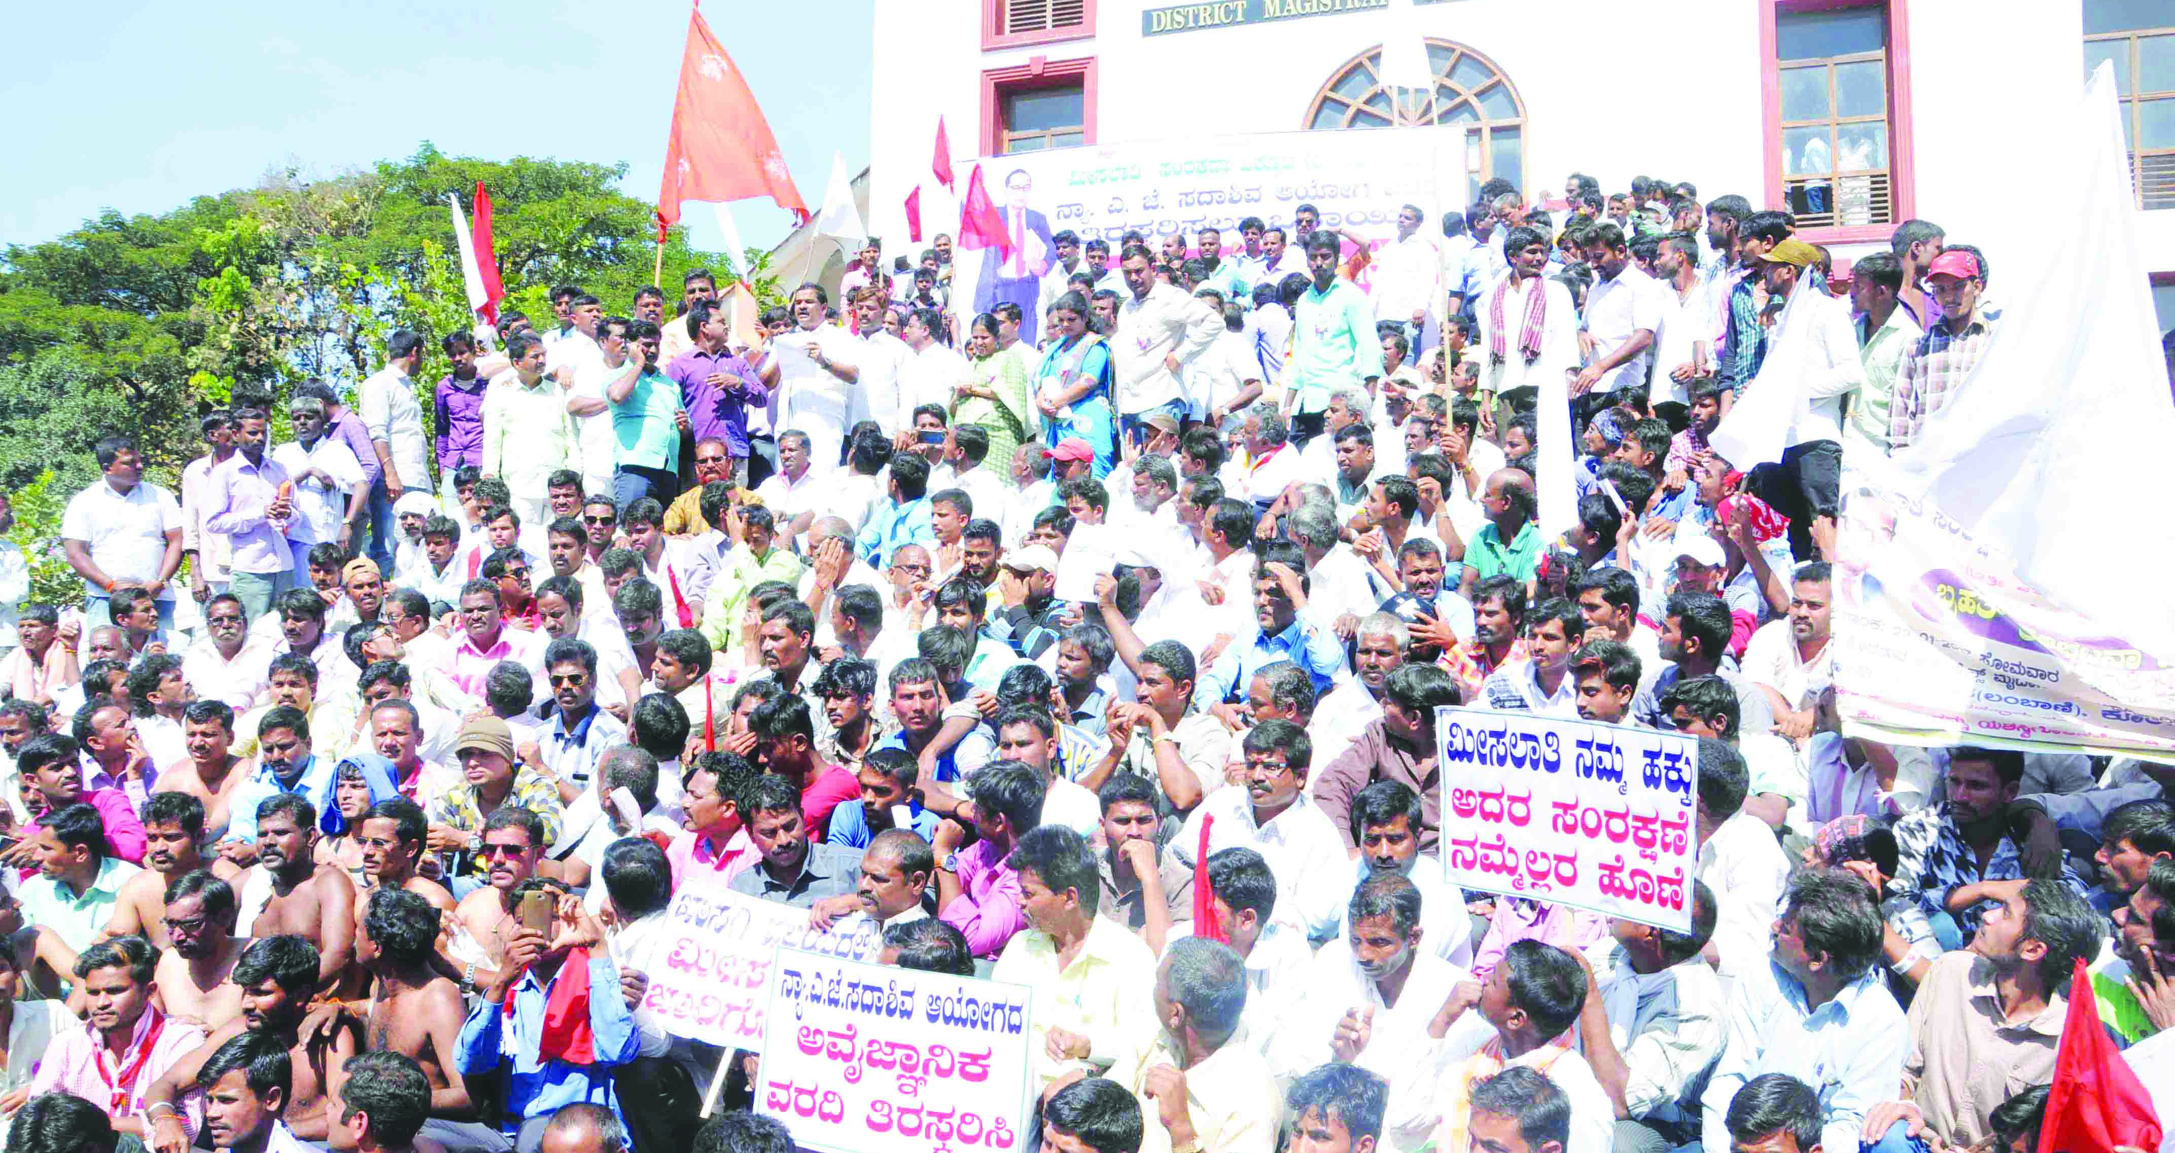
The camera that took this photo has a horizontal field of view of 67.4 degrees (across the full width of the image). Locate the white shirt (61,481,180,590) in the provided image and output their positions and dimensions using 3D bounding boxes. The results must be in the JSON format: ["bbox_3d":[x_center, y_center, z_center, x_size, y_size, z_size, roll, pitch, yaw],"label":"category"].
[{"bbox_3d":[-4.299,-0.163,7.250,0.540,0.570,0.320,5,-7,-33],"label":"white shirt"}]

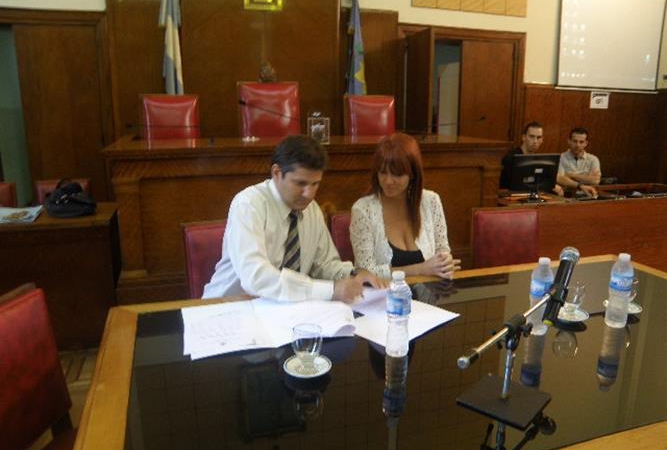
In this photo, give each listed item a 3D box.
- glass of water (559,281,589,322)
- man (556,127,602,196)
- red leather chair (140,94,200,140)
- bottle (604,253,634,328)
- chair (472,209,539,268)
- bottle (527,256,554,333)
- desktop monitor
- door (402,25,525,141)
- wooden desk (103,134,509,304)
[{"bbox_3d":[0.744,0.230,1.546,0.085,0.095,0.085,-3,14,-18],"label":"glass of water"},{"bbox_3d":[2.236,-0.249,4.605,0.540,1.266,0.700,2,12,7],"label":"man"},{"bbox_3d":[-1.468,-0.582,4.659,0.560,1.234,0.600,-4,13,-18],"label":"red leather chair"},{"bbox_3d":[0.841,0.190,1.466,0.063,0.215,0.063,-3,14,-18],"label":"bottle"},{"bbox_3d":[0.936,0.406,2.470,0.450,0.901,0.520,-3,13,-12],"label":"chair"},{"bbox_3d":[0.594,0.199,1.410,0.063,0.215,0.063,-3,14,-18],"label":"bottle"},{"bbox_3d":[1.526,-0.371,3.726,0.440,0.350,0.190,-4,13,-18],"label":"desktop monitor"},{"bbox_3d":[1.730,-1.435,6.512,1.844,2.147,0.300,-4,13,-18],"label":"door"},{"bbox_3d":[-0.155,-0.066,3.765,2.697,1.100,0.950,-4,13,-18],"label":"wooden desk"}]

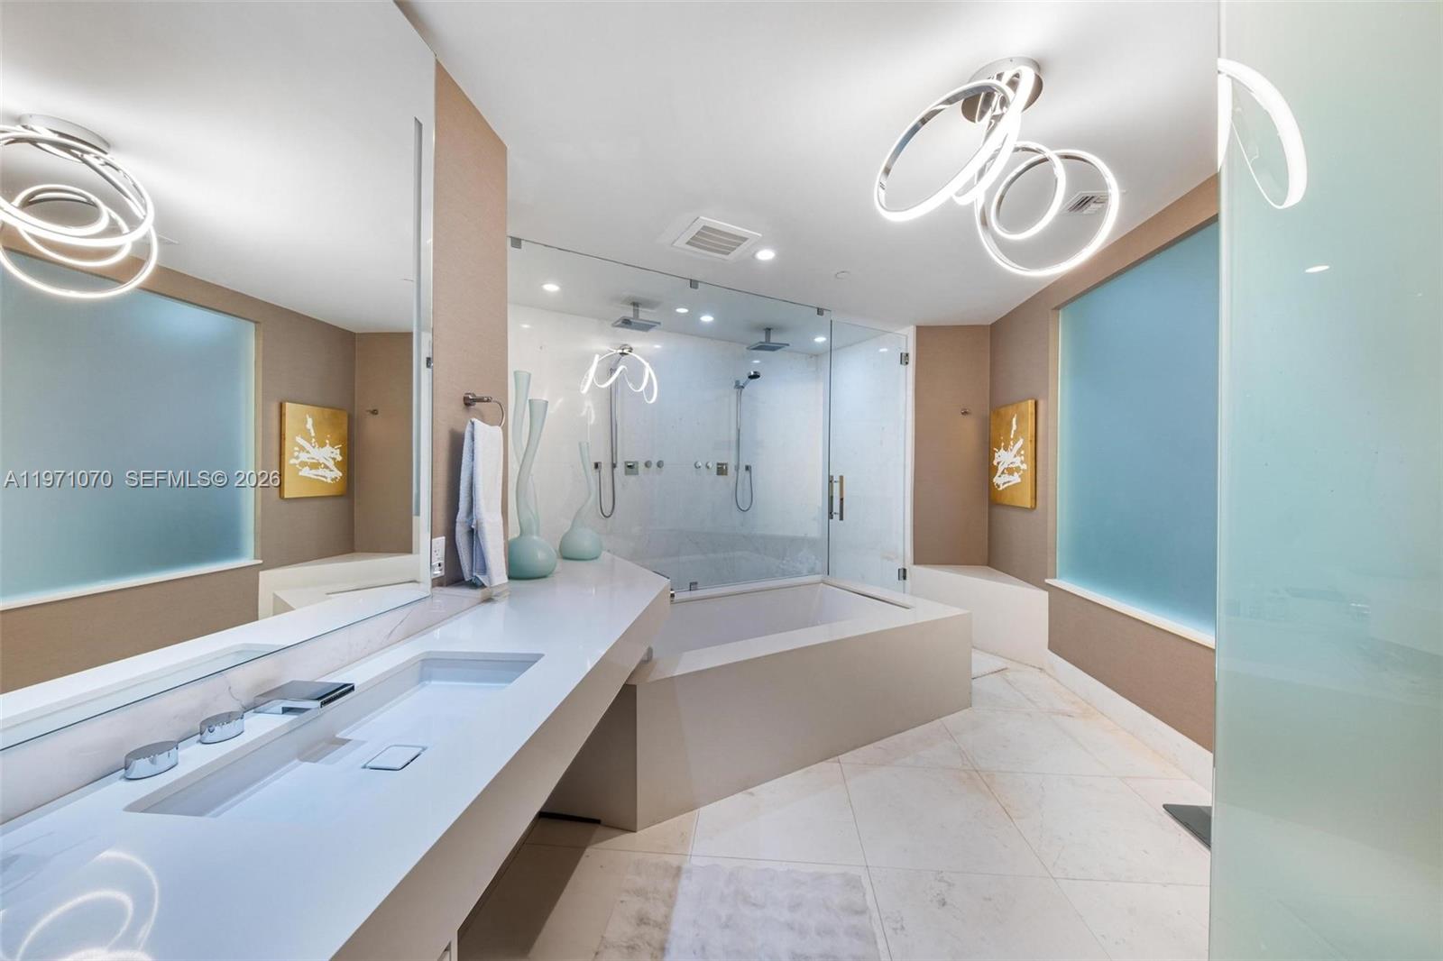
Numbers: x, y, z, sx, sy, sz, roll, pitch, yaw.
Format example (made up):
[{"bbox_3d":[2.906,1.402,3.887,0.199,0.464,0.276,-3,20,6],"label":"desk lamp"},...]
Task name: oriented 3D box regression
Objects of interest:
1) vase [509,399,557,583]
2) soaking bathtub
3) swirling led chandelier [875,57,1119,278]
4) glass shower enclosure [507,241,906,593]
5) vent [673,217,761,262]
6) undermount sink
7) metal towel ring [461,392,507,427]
[{"bbox_3d":[-0.873,0.029,2.152,0.270,0.795,0.270,0,0,5],"label":"vase"},{"bbox_3d":[0.209,1.044,2.741,2.240,0.550,1.120,0,0,-29],"label":"soaking bathtub"},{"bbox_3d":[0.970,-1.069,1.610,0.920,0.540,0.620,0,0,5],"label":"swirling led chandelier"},{"bbox_3d":[-0.070,-0.112,3.885,3.150,2.450,1.080,0,0,-29],"label":"glass shower enclosure"},{"bbox_3d":[-0.032,-1.338,2.713,0.377,0.030,0.348,0,0,-29],"label":"vent"},{"bbox_3d":[-0.618,0.495,0.911,0.330,0.125,0.600,0,0,5],"label":"undermount sink"},{"bbox_3d":[-0.799,-0.227,1.593,0.100,0.125,0.170,0,0,5],"label":"metal towel ring"}]

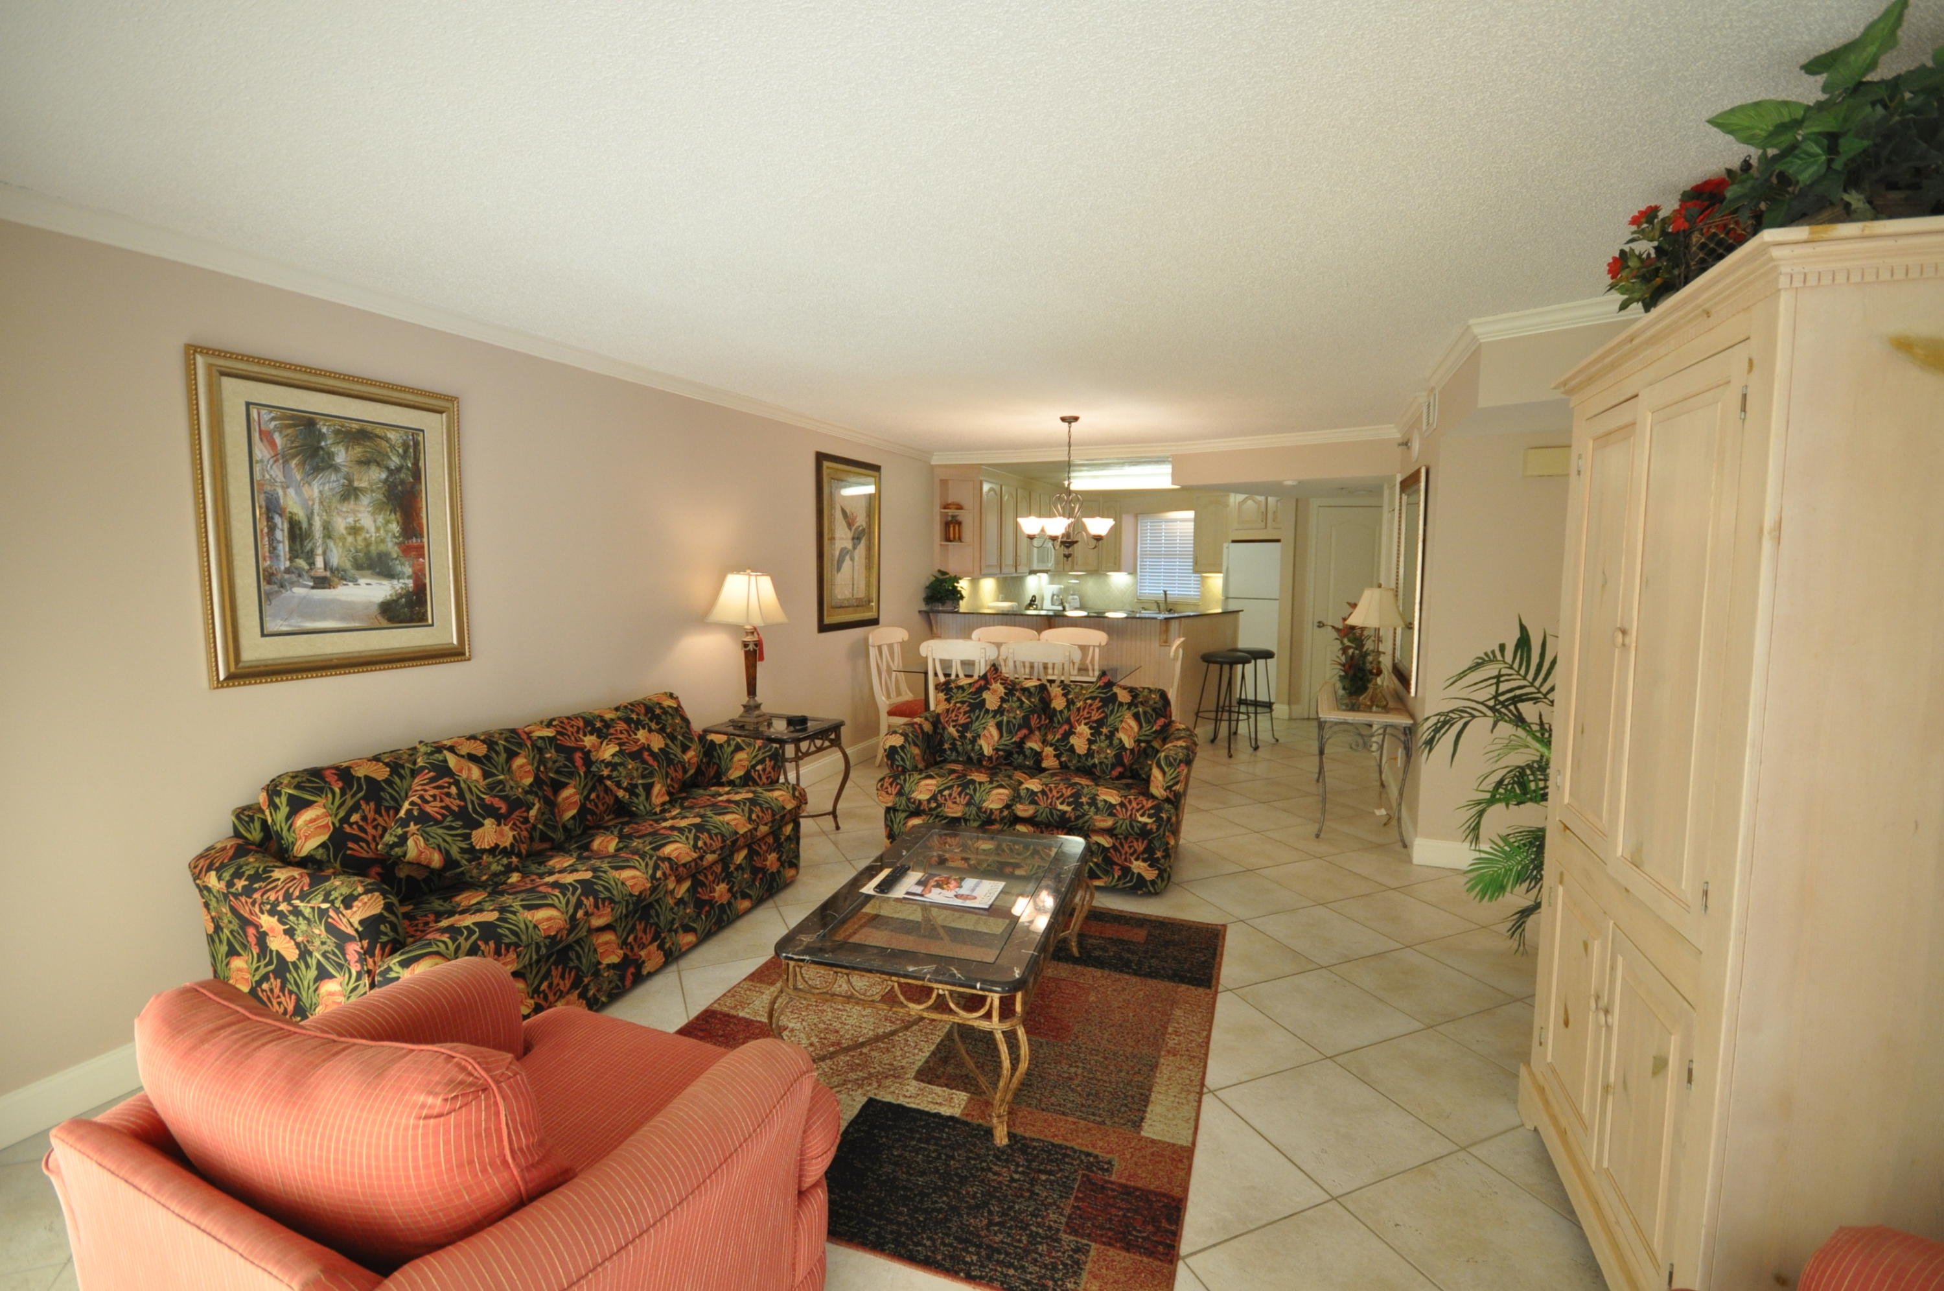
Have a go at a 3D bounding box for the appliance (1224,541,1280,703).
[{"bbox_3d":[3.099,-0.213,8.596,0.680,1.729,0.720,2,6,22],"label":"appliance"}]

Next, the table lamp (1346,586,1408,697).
[{"bbox_3d":[2.300,0.000,4.597,0.320,0.700,0.320,2,6,21],"label":"table lamp"}]

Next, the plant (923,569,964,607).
[{"bbox_3d":[-0.238,-0.466,6.944,0.340,0.359,0.340,0,5,0],"label":"plant"}]

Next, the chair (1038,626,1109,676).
[{"bbox_3d":[0.697,0.381,6.119,0.540,1.000,0.540,2,6,21],"label":"chair"}]

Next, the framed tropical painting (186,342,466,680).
[{"bbox_3d":[-2.074,-0.400,2.702,0.050,0.970,0.785,2,6,22],"label":"framed tropical painting"}]

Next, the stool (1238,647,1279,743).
[{"bbox_3d":[2.329,0.429,6.790,0.410,0.765,0.410,2,6,21],"label":"stool"}]

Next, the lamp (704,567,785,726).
[{"bbox_3d":[-1.219,0.020,4.371,0.370,0.847,0.370,2,6,22],"label":"lamp"}]

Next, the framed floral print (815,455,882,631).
[{"bbox_3d":[-0.875,-0.729,5.867,0.040,1.230,0.880,2,6,21],"label":"framed floral print"}]

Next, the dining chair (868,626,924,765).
[{"bbox_3d":[-0.397,0.374,6.104,0.560,1.019,0.510,2,6,22],"label":"dining chair"}]

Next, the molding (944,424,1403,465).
[{"bbox_3d":[1.327,-1.590,6.464,3.650,0.095,0.090,2,6,21],"label":"molding"}]

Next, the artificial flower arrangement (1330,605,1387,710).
[{"bbox_3d":[2.199,0.069,4.629,0.330,0.603,0.320,2,6,22],"label":"artificial flower arrangement"}]

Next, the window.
[{"bbox_3d":[2.194,-1.000,9.044,0.750,0.990,0.100,2,6,21],"label":"window"}]

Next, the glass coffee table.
[{"bbox_3d":[-0.053,0.989,2.636,0.705,0.423,1.144,1,5,15],"label":"glass coffee table"}]

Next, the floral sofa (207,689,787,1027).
[{"bbox_3d":[-1.525,0.751,3.027,0.900,0.860,1.920,2,6,21],"label":"floral sofa"}]

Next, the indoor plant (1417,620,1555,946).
[{"bbox_3d":[2.081,0.469,2.922,0.880,1.406,0.880,2,6,22],"label":"indoor plant"}]

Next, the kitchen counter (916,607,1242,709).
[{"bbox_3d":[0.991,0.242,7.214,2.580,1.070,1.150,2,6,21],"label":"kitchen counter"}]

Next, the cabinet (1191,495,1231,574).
[{"bbox_3d":[2.634,-1.200,8.829,0.400,0.818,0.310,2,6,22],"label":"cabinet"}]

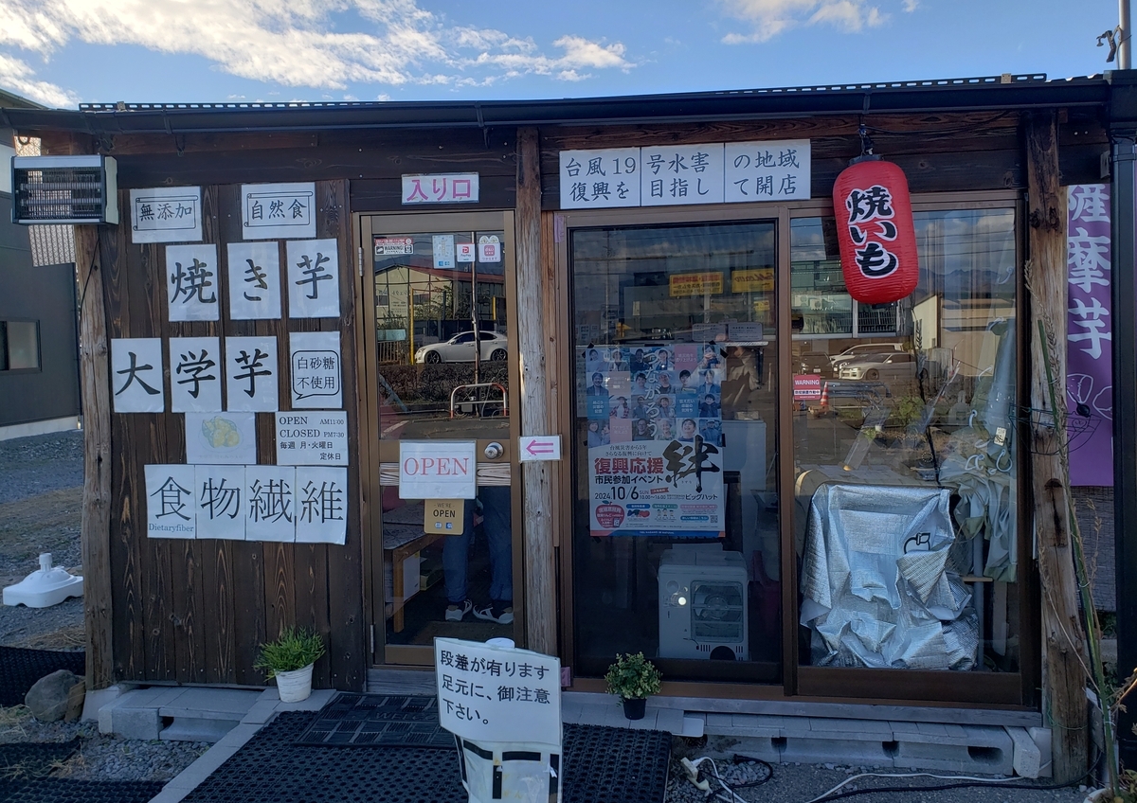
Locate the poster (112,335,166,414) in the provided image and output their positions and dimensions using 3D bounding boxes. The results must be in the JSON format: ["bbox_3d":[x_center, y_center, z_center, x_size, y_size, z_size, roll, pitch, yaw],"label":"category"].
[{"bbox_3d":[-1.744,-0.104,3.455,0.212,0.300,0.010,-1,2,8],"label":"poster"}]

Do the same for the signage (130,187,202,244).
[{"bbox_3d":[-1.615,-0.749,3.430,0.301,0.212,0.005,-1,1,8],"label":"signage"}]

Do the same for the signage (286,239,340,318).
[{"bbox_3d":[-1.002,-0.481,3.353,0.212,0.301,0.005,-1,1,8],"label":"signage"}]

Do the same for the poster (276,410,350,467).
[{"bbox_3d":[-1.013,0.148,3.366,0.300,0.212,0.010,-1,2,8],"label":"poster"}]

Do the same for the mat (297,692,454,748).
[{"bbox_3d":[-0.553,1.159,3.127,0.754,0.012,0.461,-1,1,4],"label":"mat"}]

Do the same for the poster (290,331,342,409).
[{"bbox_3d":[-0.992,-0.122,3.352,0.212,0.300,0.010,-1,2,8],"label":"poster"}]

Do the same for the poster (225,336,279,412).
[{"bbox_3d":[-1.259,-0.108,3.399,0.212,0.301,0.005,-1,1,8],"label":"poster"}]

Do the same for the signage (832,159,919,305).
[{"bbox_3d":[1.028,-0.567,2.854,0.240,0.495,0.240,-6,2,20],"label":"signage"}]

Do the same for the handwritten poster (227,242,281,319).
[{"bbox_3d":[-1.245,-0.476,3.387,0.212,0.301,0.005,-1,1,8],"label":"handwritten poster"}]

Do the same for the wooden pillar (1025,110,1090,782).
[{"bbox_3d":[1.645,0.153,2.885,0.119,2.247,0.119,-2,1,8],"label":"wooden pillar"}]

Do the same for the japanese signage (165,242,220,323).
[{"bbox_3d":[-1.501,-0.471,3.406,0.212,0.300,0.010,-1,2,8],"label":"japanese signage"}]

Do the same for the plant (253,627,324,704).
[{"bbox_3d":[-1.080,1.021,3.317,0.288,0.295,0.263,-1,2,8],"label":"plant"}]

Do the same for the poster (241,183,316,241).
[{"bbox_3d":[-1.135,-0.746,3.343,0.300,0.212,0.010,0,2,8],"label":"poster"}]

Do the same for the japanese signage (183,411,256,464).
[{"bbox_3d":[-1.394,0.150,3.419,0.300,0.212,0.010,0,3,8],"label":"japanese signage"}]

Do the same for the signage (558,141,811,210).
[{"bbox_3d":[0.418,-0.827,3.119,0.910,0.212,0.008,0,1,8],"label":"signage"}]

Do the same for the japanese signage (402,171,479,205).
[{"bbox_3d":[-0.486,-0.809,3.254,0.301,0.115,0.008,0,2,8],"label":"japanese signage"}]

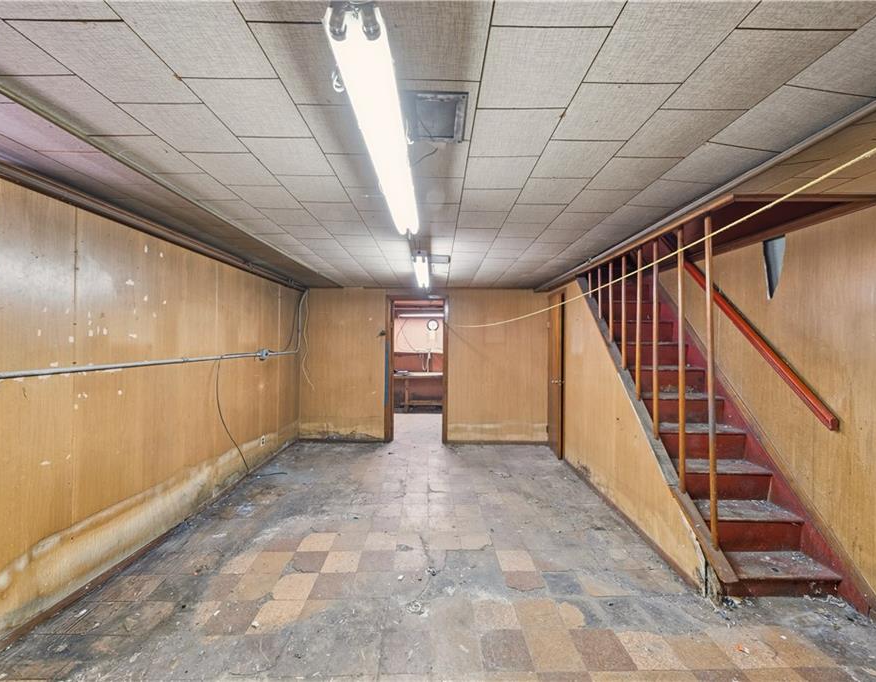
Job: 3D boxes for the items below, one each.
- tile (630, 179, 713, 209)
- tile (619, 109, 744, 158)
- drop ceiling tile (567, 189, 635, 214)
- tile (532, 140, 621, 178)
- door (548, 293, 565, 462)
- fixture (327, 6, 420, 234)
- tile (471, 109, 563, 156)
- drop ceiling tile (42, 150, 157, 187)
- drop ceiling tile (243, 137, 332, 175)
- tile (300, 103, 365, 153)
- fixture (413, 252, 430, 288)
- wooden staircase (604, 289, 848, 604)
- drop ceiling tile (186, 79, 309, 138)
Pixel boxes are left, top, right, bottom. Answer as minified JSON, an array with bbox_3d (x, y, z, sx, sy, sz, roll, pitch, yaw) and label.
[{"bbox_3d":[1.194,-0.775,1.779,0.282,0.020,0.297,1,-1,0],"label":"tile"},{"bbox_3d":[0.893,-0.782,1.292,0.305,0.020,0.302,1,-1,0],"label":"tile"},{"bbox_3d":[0.891,-0.772,1.882,0.305,0.020,0.302,1,-1,0],"label":"drop ceiling tile"},{"bbox_3d":[0.587,-0.783,1.476,0.305,0.020,0.302,1,-1,0],"label":"tile"},{"bbox_3d":[1.505,0.435,4.430,0.050,2.020,0.640,0,0,5],"label":"door"},{"bbox_3d":[-0.160,-0.664,1.281,0.125,0.131,1.221,1,-1,0],"label":"fixture"},{"bbox_3d":[0.286,-0.803,1.316,0.304,0.020,0.300,1,-1,0],"label":"tile"},{"bbox_3d":[-1.559,-0.818,1.613,0.285,0.020,0.300,1,-1,0],"label":"drop ceiling tile"},{"bbox_3d":[-0.634,-0.804,1.483,0.307,0.020,0.297,1,-1,0],"label":"drop ceiling tile"},{"bbox_3d":[-0.328,-0.802,1.303,0.307,0.020,0.297,1,-1,0],"label":"tile"},{"bbox_3d":[-0.155,-0.707,3.553,0.130,0.110,1.240,1,-1,0],"label":"fixture"},{"bbox_3d":[1.900,0.330,2.830,0.730,2.220,1.980,0,0,0],"label":"wooden staircase"},{"bbox_3d":[-0.631,-0.802,1.184,0.305,0.020,0.302,1,-1,0],"label":"drop ceiling tile"}]

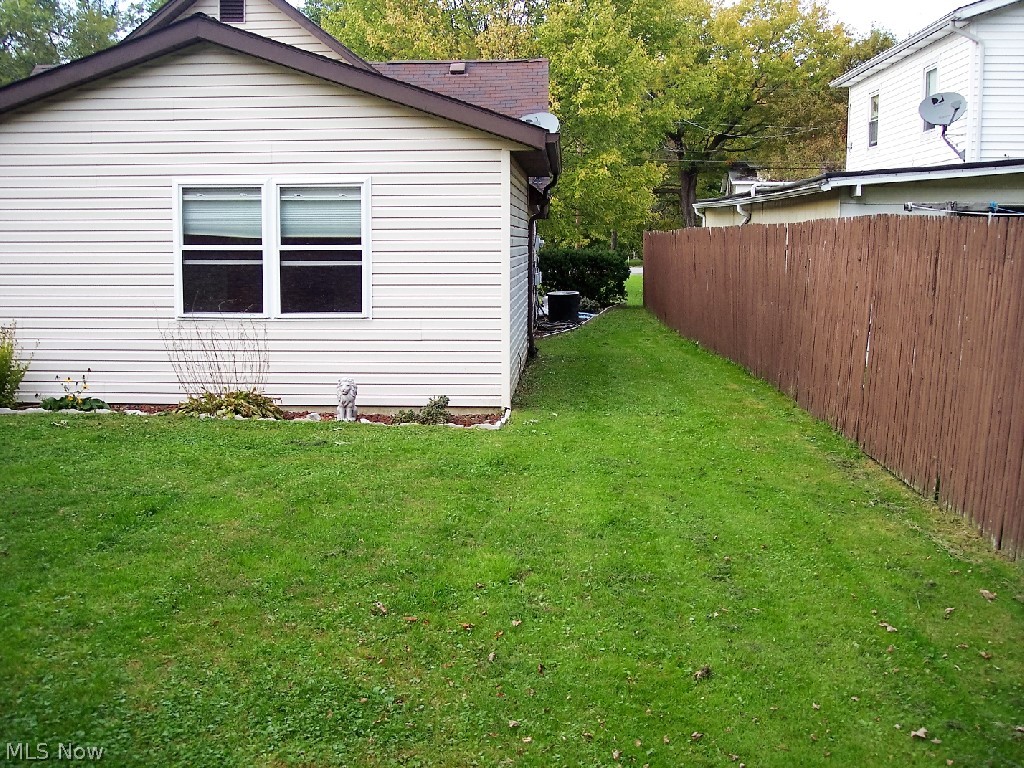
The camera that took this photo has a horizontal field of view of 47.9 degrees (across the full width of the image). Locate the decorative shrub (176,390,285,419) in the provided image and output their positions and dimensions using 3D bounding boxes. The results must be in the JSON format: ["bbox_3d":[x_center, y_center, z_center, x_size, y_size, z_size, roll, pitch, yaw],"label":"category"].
[{"bbox_3d":[-2.639,0.191,10.842,0.932,0.229,0.650,0,7,3],"label":"decorative shrub"}]

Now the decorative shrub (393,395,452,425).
[{"bbox_3d":[-0.832,0.239,10.757,0.534,0.246,0.420,0,7,3],"label":"decorative shrub"}]

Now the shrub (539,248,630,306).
[{"bbox_3d":[1.794,-2.780,29.329,2.363,1.408,1.400,0,7,3],"label":"shrub"}]

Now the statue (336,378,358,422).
[{"bbox_3d":[-1.536,0.151,10.792,0.179,0.393,0.230,0,7,-2],"label":"statue"}]

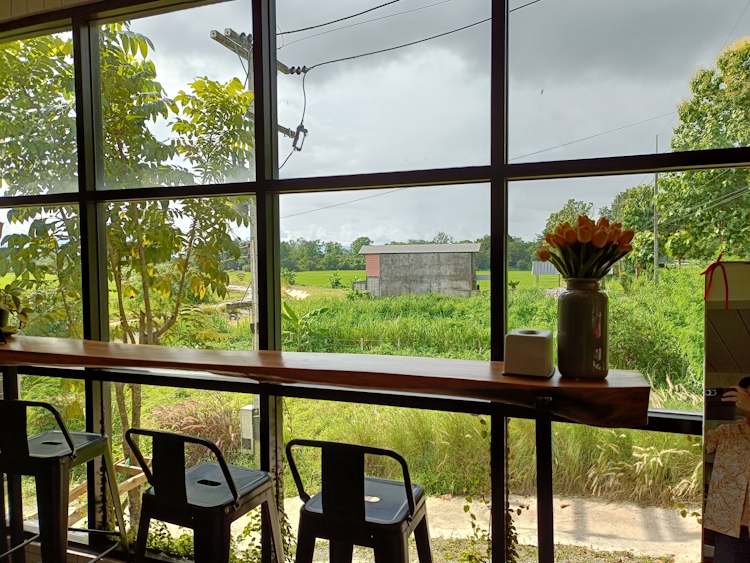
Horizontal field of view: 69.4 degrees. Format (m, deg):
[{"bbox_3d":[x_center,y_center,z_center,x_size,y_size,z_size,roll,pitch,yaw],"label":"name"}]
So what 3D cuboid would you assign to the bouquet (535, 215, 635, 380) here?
[{"bbox_3d":[0.641,0.043,1.661,0.291,0.486,0.277,0,2,21],"label":"bouquet"}]

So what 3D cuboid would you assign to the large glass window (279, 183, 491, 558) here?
[{"bbox_3d":[0.001,0.404,2.125,0.910,1.560,0.080,0,2,20],"label":"large glass window"}]

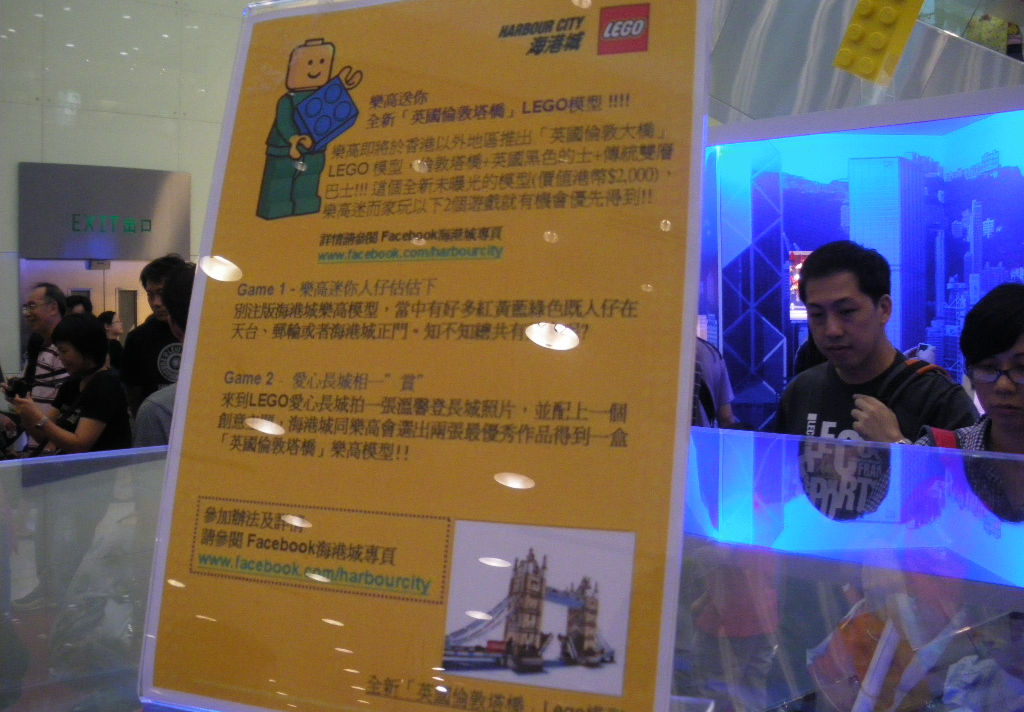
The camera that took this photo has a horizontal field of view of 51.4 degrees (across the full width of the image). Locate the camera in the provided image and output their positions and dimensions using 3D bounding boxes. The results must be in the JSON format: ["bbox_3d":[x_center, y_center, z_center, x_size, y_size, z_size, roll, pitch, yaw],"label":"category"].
[{"bbox_3d":[-1.923,0.123,4.150,0.078,0.083,0.118,-8,4,-28],"label":"camera"}]

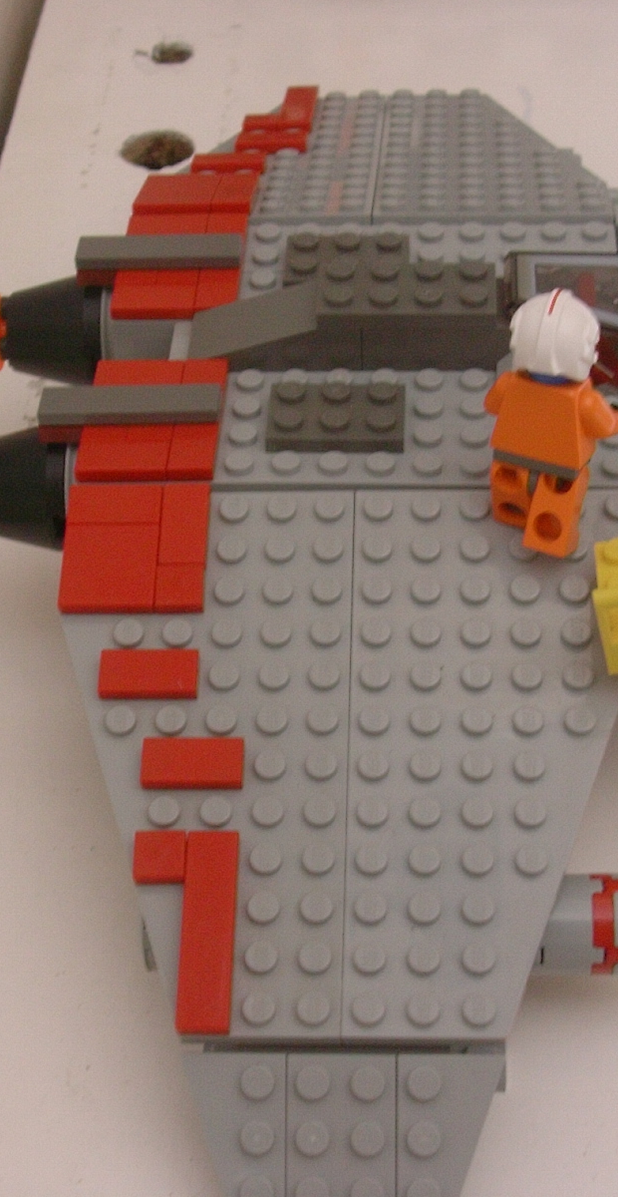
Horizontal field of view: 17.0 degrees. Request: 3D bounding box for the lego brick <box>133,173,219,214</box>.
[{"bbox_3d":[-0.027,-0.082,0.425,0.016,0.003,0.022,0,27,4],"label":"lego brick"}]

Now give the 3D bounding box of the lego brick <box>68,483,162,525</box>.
[{"bbox_3d":[-0.032,-0.015,0.349,0.016,0.003,0.008,0,57,4],"label":"lego brick"}]

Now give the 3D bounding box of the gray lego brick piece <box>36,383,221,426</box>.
[{"bbox_3d":[-0.031,-0.034,0.362,0.032,0.003,0.008,1,43,3],"label":"gray lego brick piece"}]

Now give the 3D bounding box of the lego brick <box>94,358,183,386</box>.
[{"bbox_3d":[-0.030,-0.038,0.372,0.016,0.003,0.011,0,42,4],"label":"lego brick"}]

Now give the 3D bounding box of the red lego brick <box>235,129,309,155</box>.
[{"bbox_3d":[-0.008,-0.101,0.459,0.016,0.003,0.008,1,28,3],"label":"red lego brick"}]

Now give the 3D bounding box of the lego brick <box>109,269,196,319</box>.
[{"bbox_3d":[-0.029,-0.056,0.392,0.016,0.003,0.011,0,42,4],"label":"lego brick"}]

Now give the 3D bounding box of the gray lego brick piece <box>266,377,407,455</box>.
[{"bbox_3d":[0.005,-0.032,0.362,0.024,0.005,0.016,0,42,4],"label":"gray lego brick piece"}]

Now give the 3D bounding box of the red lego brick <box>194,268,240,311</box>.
[{"bbox_3d":[-0.017,-0.058,0.394,0.008,0.003,0.016,0,42,4],"label":"red lego brick"}]

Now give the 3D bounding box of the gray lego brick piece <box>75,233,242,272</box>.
[{"bbox_3d":[-0.029,-0.066,0.397,0.032,0.003,0.008,1,43,3],"label":"gray lego brick piece"}]

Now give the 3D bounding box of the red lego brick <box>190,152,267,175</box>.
[{"bbox_3d":[-0.017,-0.093,0.446,0.016,0.003,0.008,0,27,4],"label":"red lego brick"}]

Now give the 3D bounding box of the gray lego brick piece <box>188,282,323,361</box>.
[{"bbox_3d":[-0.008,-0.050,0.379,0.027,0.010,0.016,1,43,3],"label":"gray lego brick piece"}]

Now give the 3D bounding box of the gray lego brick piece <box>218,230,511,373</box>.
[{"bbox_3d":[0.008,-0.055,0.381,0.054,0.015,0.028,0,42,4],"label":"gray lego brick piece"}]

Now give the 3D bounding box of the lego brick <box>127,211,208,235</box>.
[{"bbox_3d":[-0.028,-0.072,0.409,0.016,0.003,0.008,0,42,4],"label":"lego brick"}]

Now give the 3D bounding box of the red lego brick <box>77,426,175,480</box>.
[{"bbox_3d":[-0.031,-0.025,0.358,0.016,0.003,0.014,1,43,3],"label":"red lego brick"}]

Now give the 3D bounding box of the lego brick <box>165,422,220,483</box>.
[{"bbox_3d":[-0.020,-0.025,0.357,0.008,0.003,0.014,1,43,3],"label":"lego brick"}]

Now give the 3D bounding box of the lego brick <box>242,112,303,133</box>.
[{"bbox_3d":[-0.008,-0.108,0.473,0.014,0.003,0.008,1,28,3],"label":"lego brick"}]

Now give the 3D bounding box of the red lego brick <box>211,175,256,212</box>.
[{"bbox_3d":[-0.015,-0.082,0.423,0.008,0.003,0.024,1,28,4],"label":"red lego brick"}]

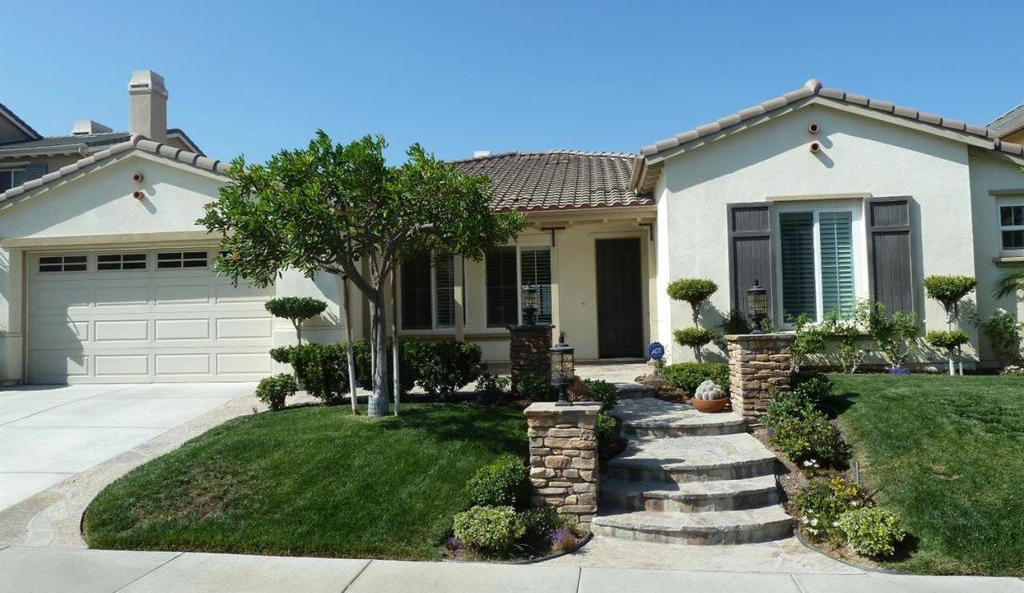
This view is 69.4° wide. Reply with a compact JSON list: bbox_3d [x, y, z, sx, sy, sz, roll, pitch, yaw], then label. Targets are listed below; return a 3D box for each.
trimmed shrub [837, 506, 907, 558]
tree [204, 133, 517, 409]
[{"bbox_3d":[2.762,1.806,5.680,0.538,0.400,0.520,-2,-2,8],"label":"trimmed shrub"},{"bbox_3d":[-1.893,-0.277,9.300,4.051,3.598,3.700,-2,-2,8],"label":"tree"}]

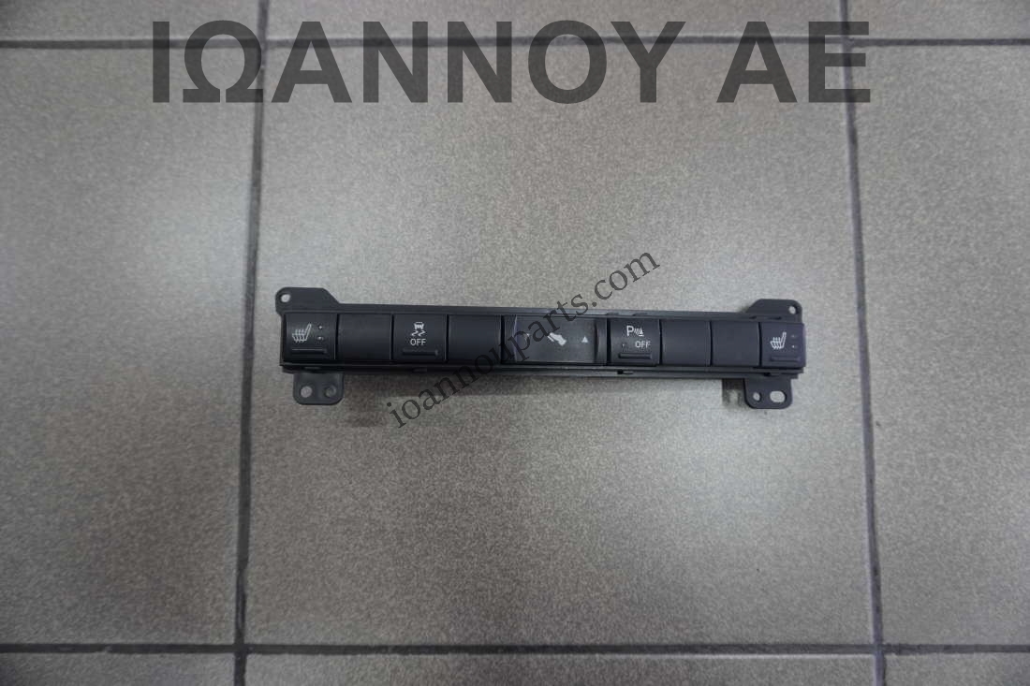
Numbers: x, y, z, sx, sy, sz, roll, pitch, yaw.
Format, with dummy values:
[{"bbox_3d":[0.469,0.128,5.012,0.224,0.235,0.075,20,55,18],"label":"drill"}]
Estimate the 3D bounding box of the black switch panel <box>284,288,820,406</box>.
[{"bbox_3d":[0.017,0.005,0.351,0.260,0.050,0.057,1,85,-6],"label":"black switch panel"}]

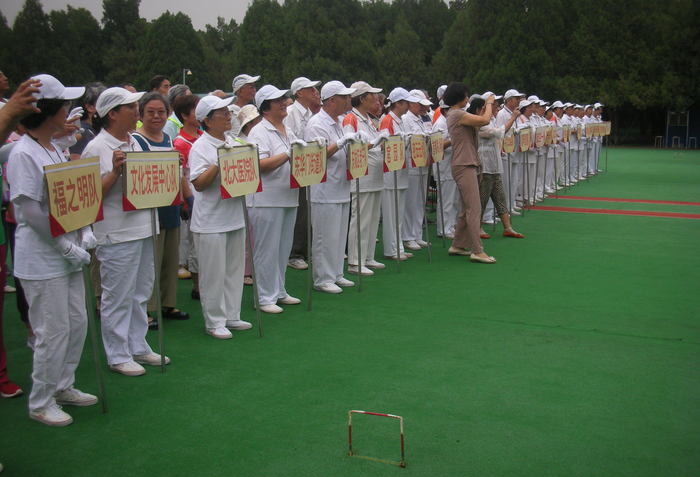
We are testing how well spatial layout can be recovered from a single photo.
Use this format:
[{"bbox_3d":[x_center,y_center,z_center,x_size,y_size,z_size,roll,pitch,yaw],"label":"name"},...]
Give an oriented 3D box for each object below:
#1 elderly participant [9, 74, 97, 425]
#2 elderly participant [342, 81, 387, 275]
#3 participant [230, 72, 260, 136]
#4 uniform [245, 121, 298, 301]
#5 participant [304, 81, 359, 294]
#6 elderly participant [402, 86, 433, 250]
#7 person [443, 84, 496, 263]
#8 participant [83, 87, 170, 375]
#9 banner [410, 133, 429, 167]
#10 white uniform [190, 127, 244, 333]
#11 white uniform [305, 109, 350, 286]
[{"bbox_3d":[-1.425,0.042,3.426,0.460,1.630,0.500,3,11,25],"label":"elderly participant"},{"bbox_3d":[0.145,-0.549,6.427,0.380,1.703,0.480,5,11,26],"label":"elderly participant"},{"bbox_3d":[-0.917,-0.581,6.495,0.400,1.800,0.520,4,11,28],"label":"participant"},{"bbox_3d":[-0.583,-0.191,5.263,0.370,1.370,0.500,3,11,27],"label":"uniform"},{"bbox_3d":[-0.146,-0.431,5.830,0.450,1.690,0.520,4,11,30],"label":"participant"},{"bbox_3d":[0.725,-0.732,7.523,0.370,1.668,0.470,5,11,26],"label":"elderly participant"},{"bbox_3d":[1.179,-0.643,6.919,0.530,1.703,0.470,3,11,16],"label":"person"},{"bbox_3d":[-1.236,-0.042,3.989,0.390,1.582,0.500,4,11,23],"label":"participant"},{"bbox_3d":[0.659,-0.829,6.780,0.025,0.320,0.400,5,11,26],"label":"banner"},{"bbox_3d":[-0.849,-0.053,4.638,0.330,1.270,0.460,5,11,25],"label":"white uniform"},{"bbox_3d":[-0.169,-0.348,5.827,0.340,1.421,0.480,5,11,26],"label":"white uniform"}]

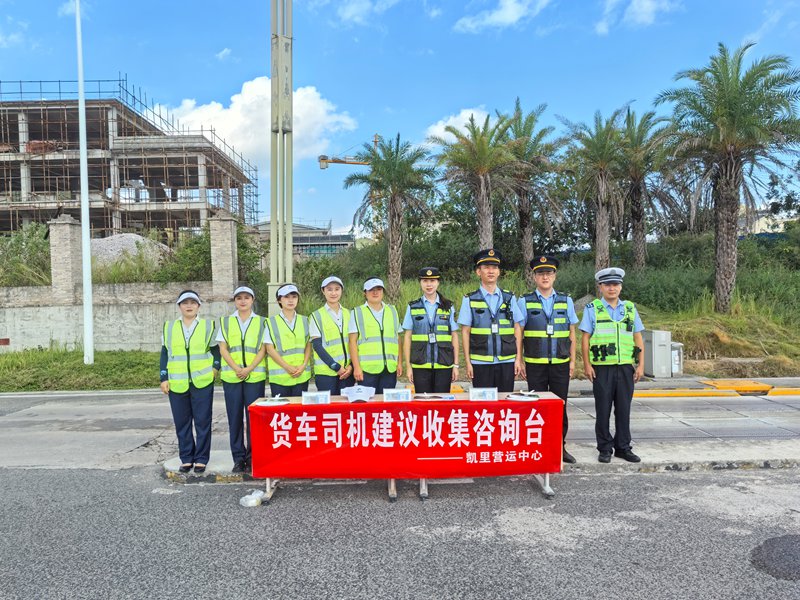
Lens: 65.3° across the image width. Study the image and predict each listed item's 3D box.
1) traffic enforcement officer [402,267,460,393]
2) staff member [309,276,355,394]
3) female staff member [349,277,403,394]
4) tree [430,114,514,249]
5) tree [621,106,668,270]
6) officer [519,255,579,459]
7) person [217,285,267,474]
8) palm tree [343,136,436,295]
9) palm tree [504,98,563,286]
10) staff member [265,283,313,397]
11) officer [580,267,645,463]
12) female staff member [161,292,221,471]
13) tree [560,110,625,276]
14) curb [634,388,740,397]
[{"bbox_3d":[0.290,0.576,5.564,0.520,1.749,0.310,-1,1,0],"label":"traffic enforcement officer"},{"bbox_3d":[-0.579,0.622,5.533,0.430,1.678,0.300,-1,1,-22],"label":"staff member"},{"bbox_3d":[-0.210,0.635,5.523,0.470,1.667,0.300,-1,3,-14],"label":"female staff member"},{"bbox_3d":[2.516,-2.891,19.500,3.200,5.900,3.100,-1,1,0],"label":"tree"},{"bbox_3d":[8.756,-3.692,22.839,2.600,6.396,2.600,0,3,0],"label":"tree"},{"bbox_3d":[1.341,0.534,5.663,0.530,1.854,0.310,0,3,1],"label":"officer"},{"bbox_3d":[-1.378,0.672,5.472,0.460,1.597,0.310,-1,1,-15],"label":"person"},{"bbox_3d":[-0.229,-2.979,22.000,3.300,6.000,3.200,-1,1,0],"label":"palm tree"},{"bbox_3d":[4.600,-3.697,22.338,2.700,6.717,2.700,0,3,0],"label":"palm tree"},{"bbox_3d":[-0.976,0.663,5.469,0.430,1.616,0.310,-1,3,-18],"label":"staff member"},{"bbox_3d":[1.955,0.582,5.696,0.560,1.755,0.310,0,3,-1],"label":"officer"},{"bbox_3d":[-1.842,0.696,5.512,0.520,1.559,0.310,-1,1,-17],"label":"female staff member"},{"bbox_3d":[6.813,-3.245,21.360,2.800,6.325,2.800,0,3,0],"label":"tree"},{"bbox_3d":[4.225,1.405,9.400,1.800,0.100,0.260,-1,1,0],"label":"curb"}]

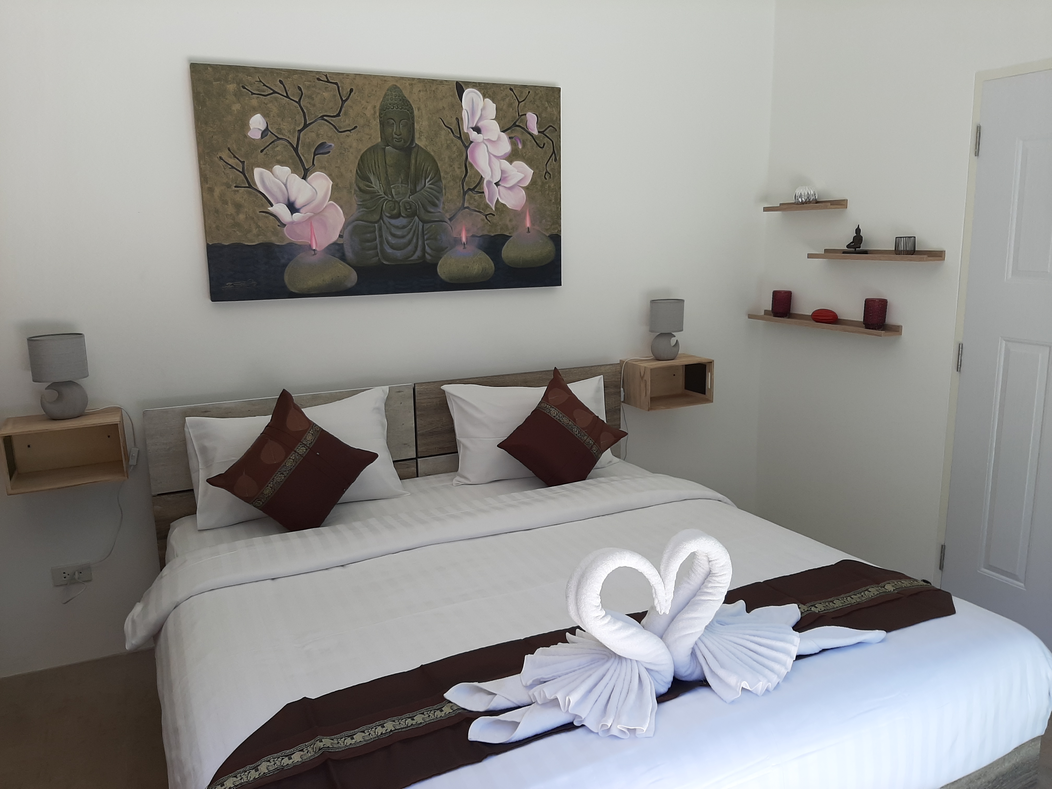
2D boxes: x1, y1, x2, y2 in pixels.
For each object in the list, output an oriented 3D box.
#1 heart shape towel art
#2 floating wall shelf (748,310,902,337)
[{"bbox_3d":[0.344,0.447,1.647,1.015,0.335,0.266,-5,12,-19],"label":"heart shape towel art"},{"bbox_3d":[1.293,-0.320,3.503,0.105,0.038,0.797,-6,12,-24],"label":"floating wall shelf"}]

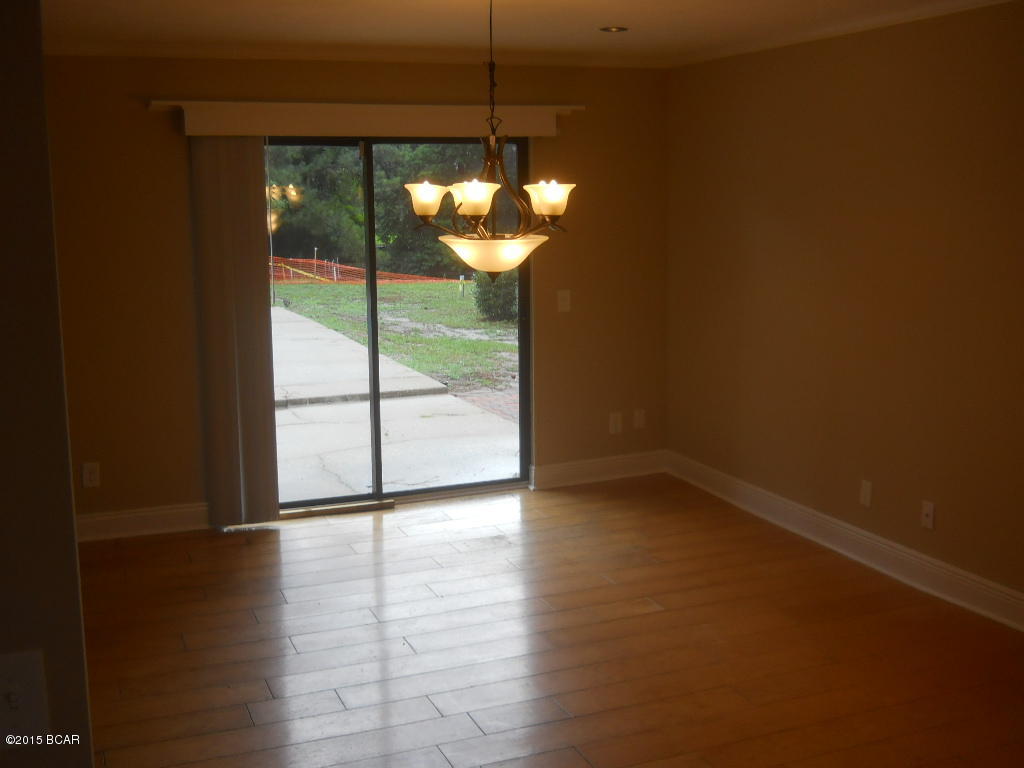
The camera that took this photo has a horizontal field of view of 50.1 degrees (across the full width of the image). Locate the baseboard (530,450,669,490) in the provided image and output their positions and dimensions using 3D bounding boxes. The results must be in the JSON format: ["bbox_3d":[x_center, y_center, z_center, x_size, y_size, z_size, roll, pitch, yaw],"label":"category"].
[{"bbox_3d":[0.514,0.501,6.429,0.900,0.143,0.018,-5,11,-22],"label":"baseboard"}]

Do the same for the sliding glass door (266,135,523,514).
[{"bbox_3d":[-0.729,-0.334,5.838,1.780,1.980,0.100,-5,11,-22],"label":"sliding glass door"}]

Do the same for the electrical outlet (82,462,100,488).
[{"bbox_3d":[-2.058,0.447,5.358,0.072,0.116,0.010,-5,11,-22],"label":"electrical outlet"}]

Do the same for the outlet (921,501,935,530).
[{"bbox_3d":[1.737,0.549,4.571,0.010,0.116,0.072,-5,11,-22],"label":"outlet"}]

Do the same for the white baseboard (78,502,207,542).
[{"bbox_3d":[-1.886,0.695,5.477,0.680,0.143,0.018,-5,11,-22],"label":"white baseboard"}]

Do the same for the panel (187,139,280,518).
[{"bbox_3d":[-1.365,-0.252,5.427,0.360,1.950,0.100,-5,11,-22],"label":"panel"}]

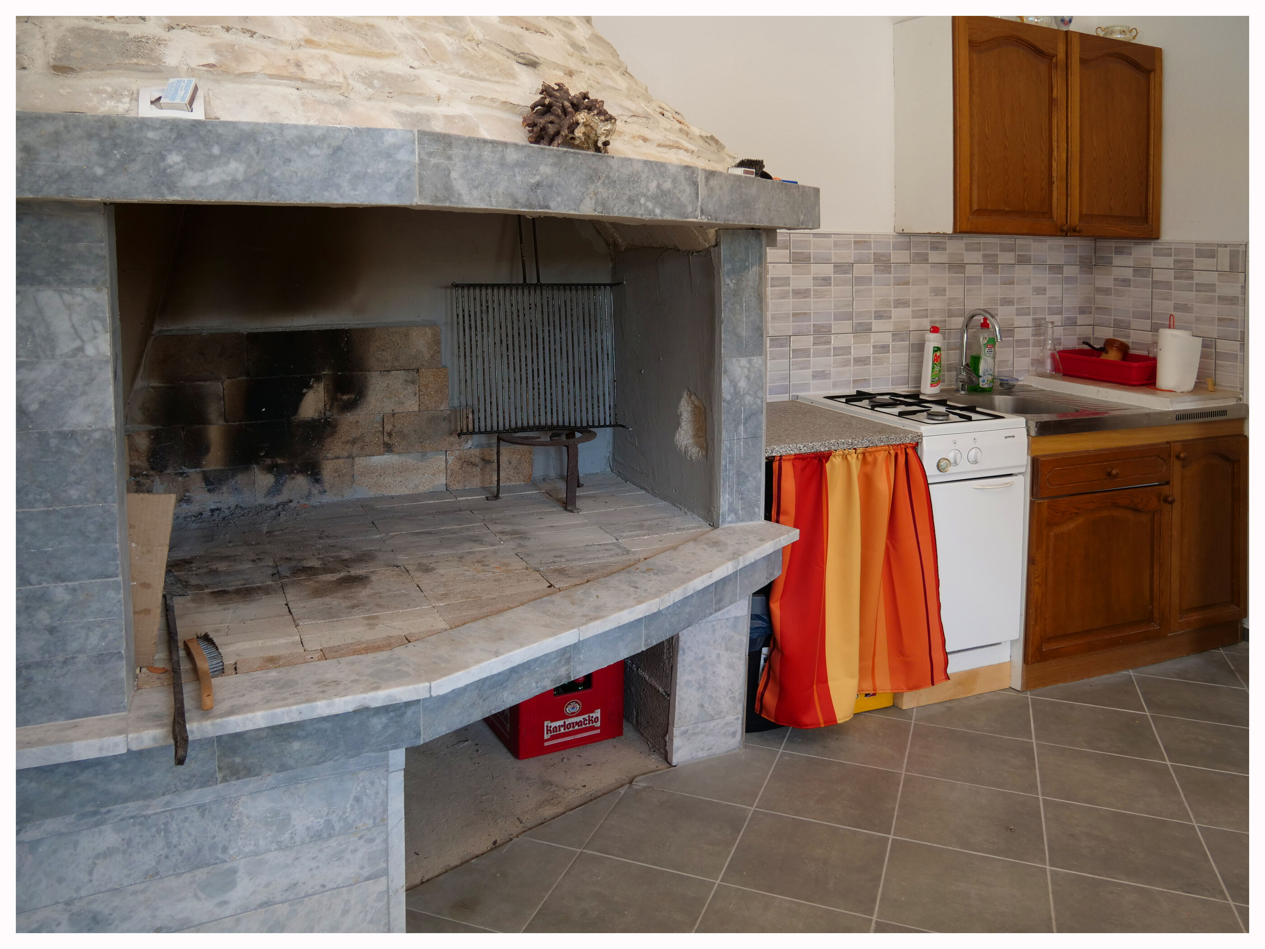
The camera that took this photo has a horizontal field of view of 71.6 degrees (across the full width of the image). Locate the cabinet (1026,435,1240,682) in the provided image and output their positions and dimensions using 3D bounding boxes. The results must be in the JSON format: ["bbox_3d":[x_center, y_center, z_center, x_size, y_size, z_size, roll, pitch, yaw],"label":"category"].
[{"bbox_3d":[1.655,0.222,3.275,1.080,0.840,0.560,-4,9,-24],"label":"cabinet"}]

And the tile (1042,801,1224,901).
[{"bbox_3d":[1.146,0.865,2.042,0.332,0.010,0.332,4,9,22],"label":"tile"}]

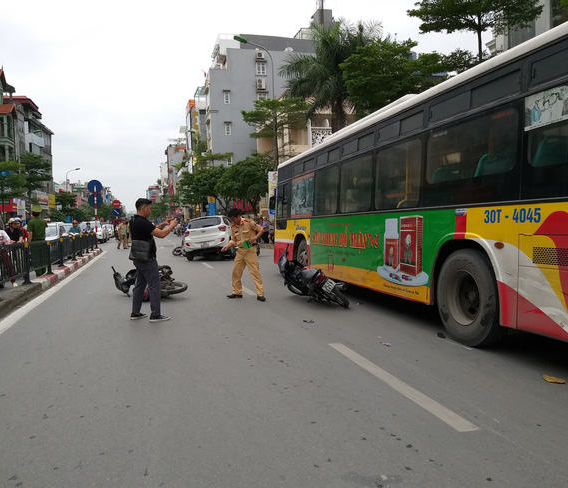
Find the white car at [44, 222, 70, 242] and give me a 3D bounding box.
[{"bbox_3d":[-11.950,-0.250,25.000,1.760,1.620,4.300,-2,2,-16],"label":"white car"}]

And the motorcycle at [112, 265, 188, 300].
[{"bbox_3d":[-2.480,0.735,9.020,1.050,0.680,1.850,4,-2,-28],"label":"motorcycle"}]

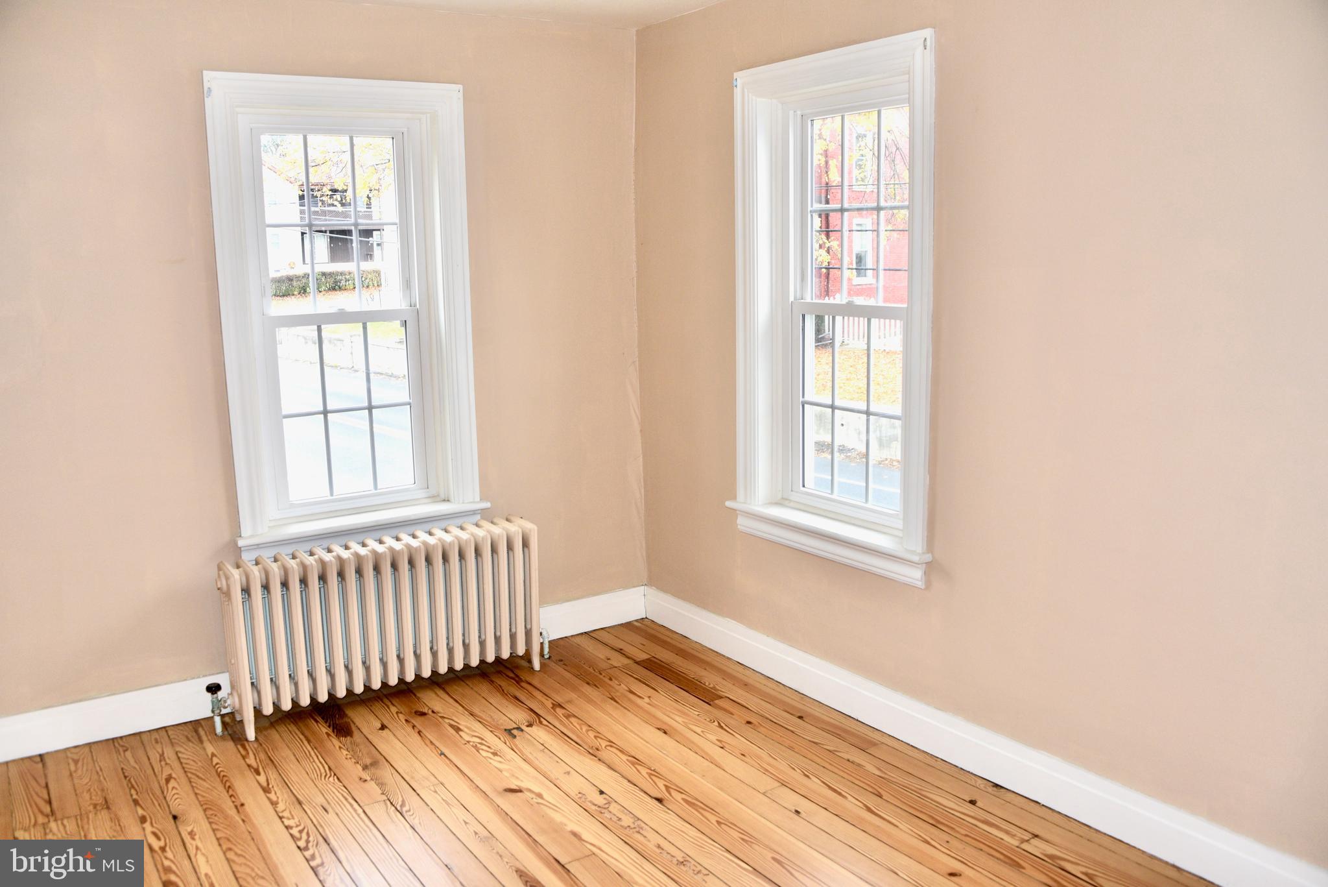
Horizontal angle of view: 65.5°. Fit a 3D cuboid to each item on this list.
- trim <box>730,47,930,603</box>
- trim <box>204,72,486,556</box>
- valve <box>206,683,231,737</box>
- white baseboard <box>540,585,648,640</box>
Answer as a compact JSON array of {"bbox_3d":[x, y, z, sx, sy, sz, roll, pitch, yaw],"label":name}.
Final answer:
[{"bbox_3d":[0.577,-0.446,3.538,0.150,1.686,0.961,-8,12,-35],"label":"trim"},{"bbox_3d":[-1.151,-0.451,3.809,0.935,1.691,0.170,-7,11,-32],"label":"trim"},{"bbox_3d":[-1.514,0.904,3.525,0.072,0.180,0.050,-7,11,-32],"label":"valve"},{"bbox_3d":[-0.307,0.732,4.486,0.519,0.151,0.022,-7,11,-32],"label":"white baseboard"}]

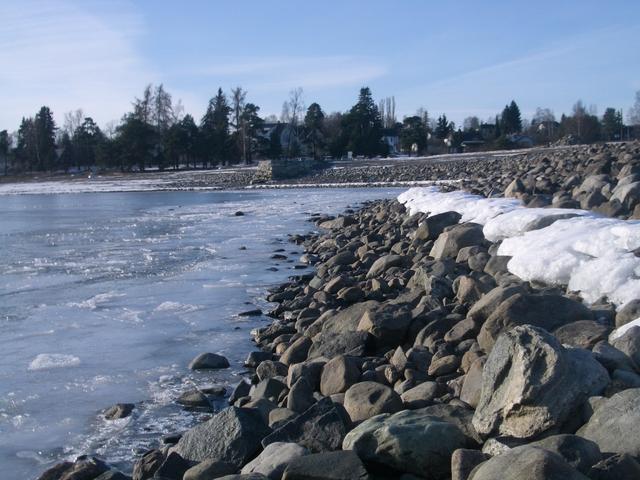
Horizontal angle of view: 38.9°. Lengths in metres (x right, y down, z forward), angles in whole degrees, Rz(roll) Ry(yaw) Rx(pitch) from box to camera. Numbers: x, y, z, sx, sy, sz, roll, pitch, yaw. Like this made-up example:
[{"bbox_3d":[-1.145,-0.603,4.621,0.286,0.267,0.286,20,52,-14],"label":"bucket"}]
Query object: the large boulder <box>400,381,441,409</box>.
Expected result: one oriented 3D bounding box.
[{"bbox_3d":[0.743,1.143,6.700,0.296,0.193,0.240,0,5,0],"label":"large boulder"}]

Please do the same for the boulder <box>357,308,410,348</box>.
[{"bbox_3d":[0.617,0.849,8.800,0.558,0.400,0.480,0,5,4],"label":"boulder"}]

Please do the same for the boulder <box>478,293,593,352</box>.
[{"bbox_3d":[1.864,0.719,7.800,0.999,0.492,0.650,0,5,0],"label":"boulder"}]

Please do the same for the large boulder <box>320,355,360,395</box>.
[{"bbox_3d":[0.174,1.126,7.500,0.339,0.344,0.310,0,5,0],"label":"large boulder"}]

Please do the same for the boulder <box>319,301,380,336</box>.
[{"bbox_3d":[0.327,0.839,9.400,0.728,0.400,0.550,0,5,2],"label":"boulder"}]

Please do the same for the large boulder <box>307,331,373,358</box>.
[{"bbox_3d":[0.192,1.036,8.900,0.648,0.260,0.450,0,5,0],"label":"large boulder"}]

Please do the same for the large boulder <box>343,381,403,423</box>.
[{"bbox_3d":[0.359,1.107,6.200,0.437,0.290,0.360,0,5,3],"label":"large boulder"}]

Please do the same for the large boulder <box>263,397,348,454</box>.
[{"bbox_3d":[-0.093,1.209,5.850,0.584,0.350,0.450,-1,5,-1],"label":"large boulder"}]

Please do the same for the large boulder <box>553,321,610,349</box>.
[{"bbox_3d":[2.018,0.744,7.000,0.458,0.260,0.420,1,5,16],"label":"large boulder"}]

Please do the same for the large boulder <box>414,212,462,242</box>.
[{"bbox_3d":[2.418,-0.293,18.500,1.043,0.638,0.850,0,5,7],"label":"large boulder"}]

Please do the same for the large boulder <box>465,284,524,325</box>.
[{"bbox_3d":[1.773,0.658,9.100,0.603,0.391,0.500,0,5,0],"label":"large boulder"}]

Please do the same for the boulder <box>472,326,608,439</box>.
[{"bbox_3d":[1.282,0.797,5.250,0.720,0.570,0.620,3,6,34],"label":"boulder"}]

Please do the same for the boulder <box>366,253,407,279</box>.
[{"bbox_3d":[1.081,0.426,14.300,0.695,0.359,0.520,0,5,0],"label":"boulder"}]

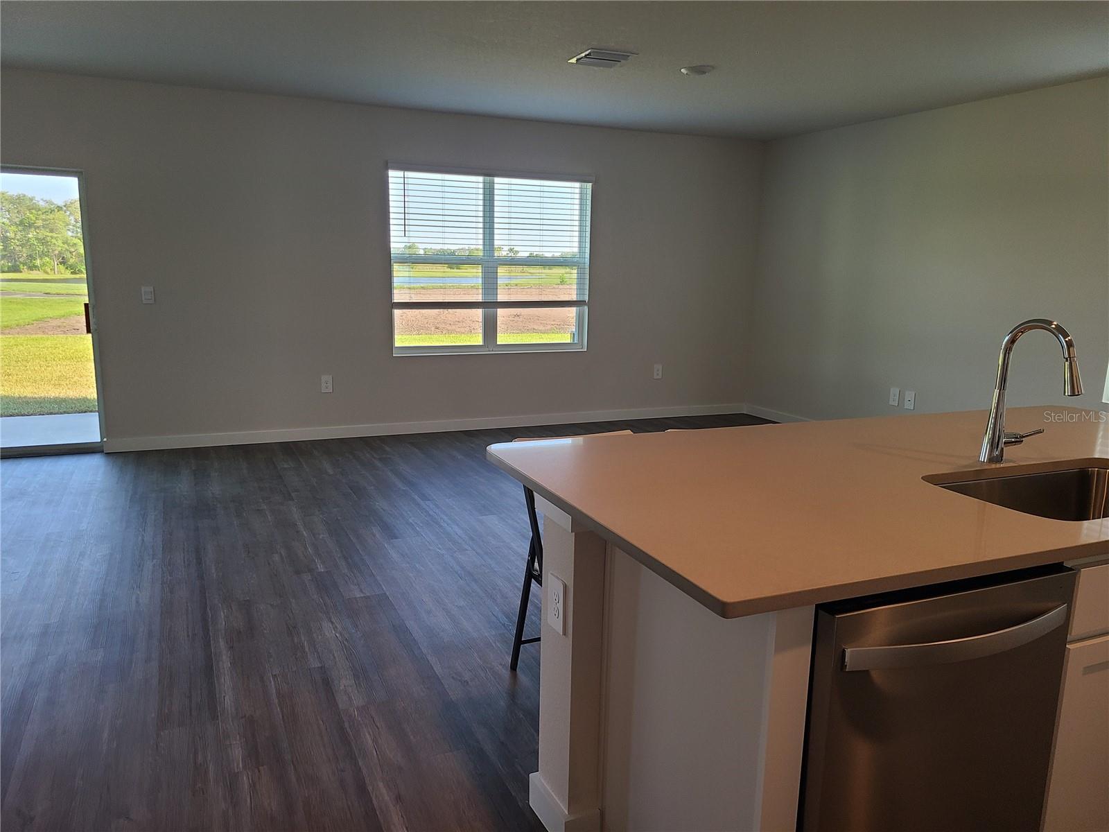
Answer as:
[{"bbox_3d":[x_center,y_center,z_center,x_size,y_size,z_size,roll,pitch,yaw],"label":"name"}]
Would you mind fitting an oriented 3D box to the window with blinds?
[{"bbox_3d":[-0.522,-1.296,7.143,1.799,1.526,0.120,-3,11,-23],"label":"window with blinds"}]

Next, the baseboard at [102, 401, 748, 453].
[{"bbox_3d":[-0.700,0.076,7.285,5.733,0.097,0.016,-3,11,-23],"label":"baseboard"}]

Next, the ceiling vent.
[{"bbox_3d":[0.283,-2.075,4.847,0.289,0.025,0.336,-3,11,-23],"label":"ceiling vent"}]

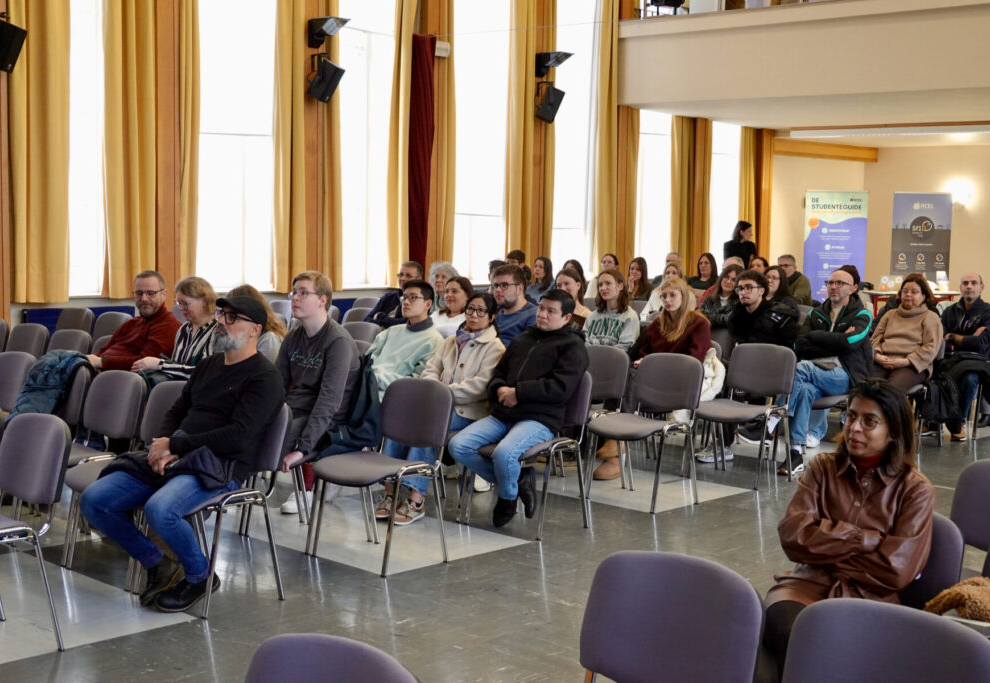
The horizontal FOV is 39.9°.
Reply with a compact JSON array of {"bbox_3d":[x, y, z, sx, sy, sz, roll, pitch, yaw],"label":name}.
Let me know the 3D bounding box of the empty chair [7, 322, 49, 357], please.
[{"bbox_3d":[-3.215,0.310,8.754,0.520,0.825,0.570,6,7,43],"label":"empty chair"}]

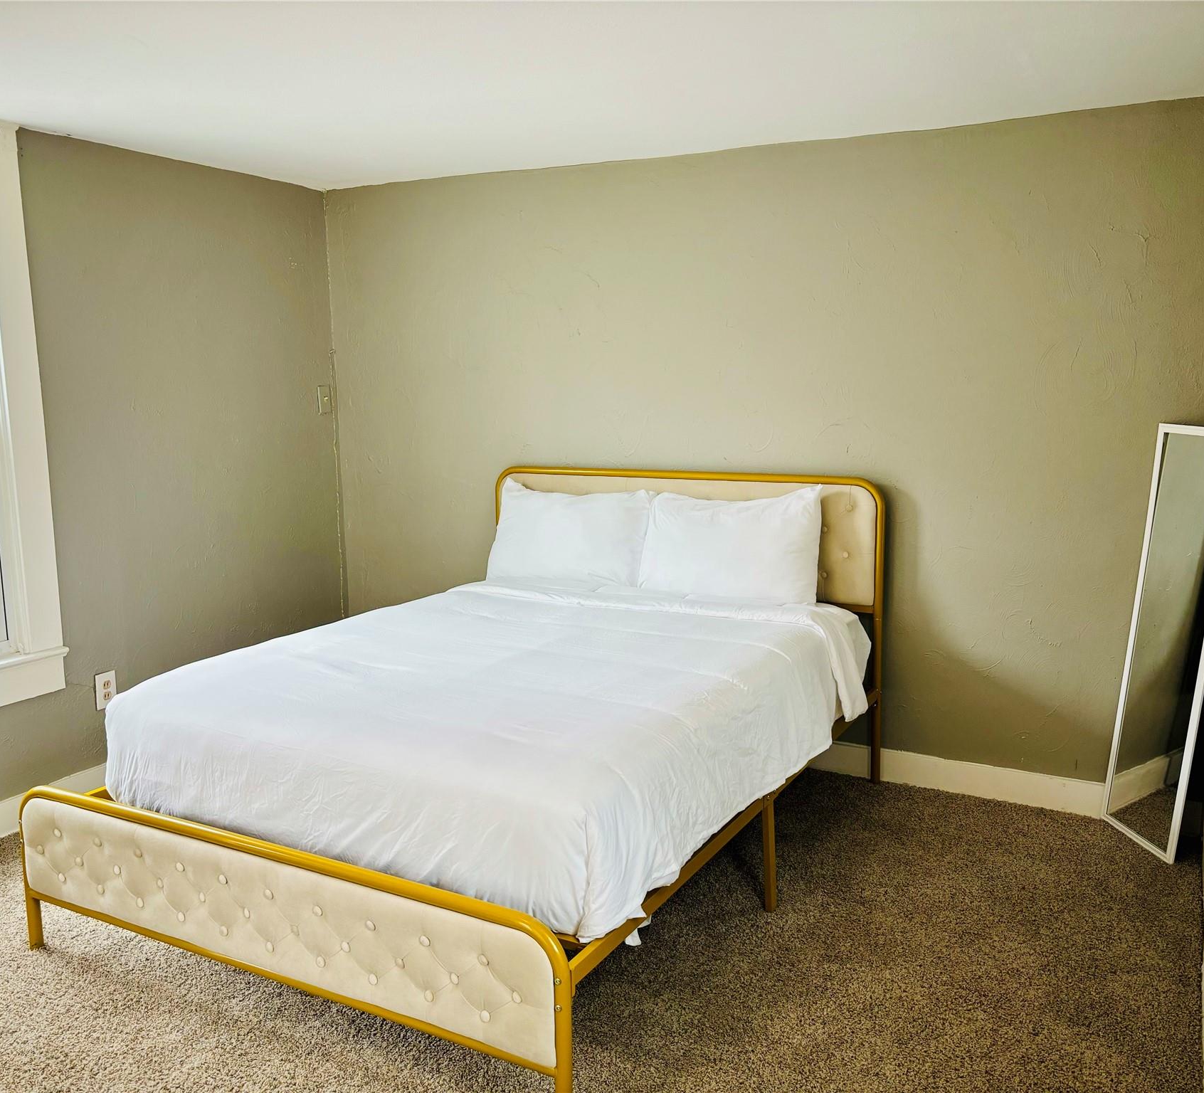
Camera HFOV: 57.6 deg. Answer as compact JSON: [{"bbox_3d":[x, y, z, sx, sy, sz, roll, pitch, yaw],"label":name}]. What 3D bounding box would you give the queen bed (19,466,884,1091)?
[{"bbox_3d":[-0.230,0.374,3.071,1.530,1.017,2.047,4,10,29],"label":"queen bed"}]

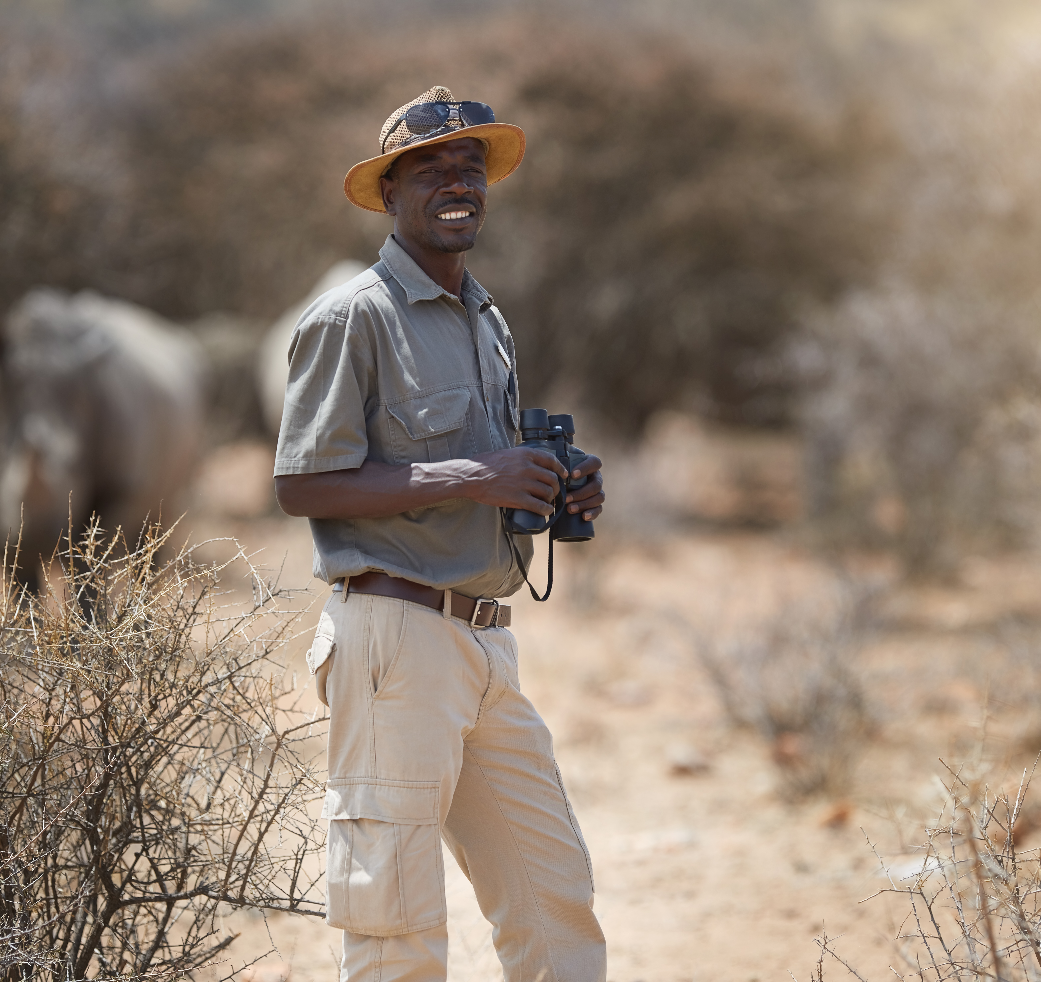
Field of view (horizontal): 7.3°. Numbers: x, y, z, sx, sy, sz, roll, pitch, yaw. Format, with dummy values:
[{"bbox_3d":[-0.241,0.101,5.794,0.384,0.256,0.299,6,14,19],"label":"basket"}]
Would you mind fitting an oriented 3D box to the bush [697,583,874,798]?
[{"bbox_3d":[0.784,0.590,24.200,0.520,0.630,0.500,0,2,0],"label":"bush"}]

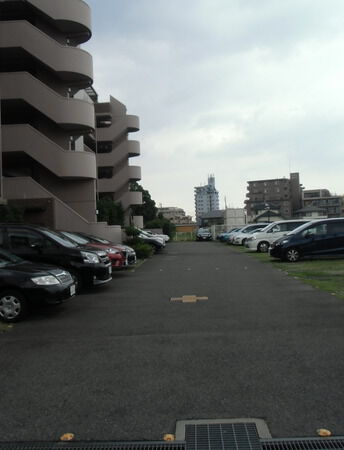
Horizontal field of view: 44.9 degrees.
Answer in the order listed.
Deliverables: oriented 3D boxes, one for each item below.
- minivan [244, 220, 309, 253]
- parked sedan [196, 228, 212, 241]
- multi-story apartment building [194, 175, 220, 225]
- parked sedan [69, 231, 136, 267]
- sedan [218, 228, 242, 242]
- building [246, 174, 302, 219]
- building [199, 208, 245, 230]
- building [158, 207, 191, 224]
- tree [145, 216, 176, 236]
[{"bbox_3d":[6.465,0.663,23.393,4.600,1.730,1.710,-2,-1,1],"label":"minivan"},{"bbox_3d":[3.620,0.965,46.800,1.700,1.450,4.500,-2,0,2],"label":"parked sedan"},{"bbox_3d":[25.695,-14.683,300.235,17.000,39.000,16.000,-2,-1,6],"label":"multi-story apartment building"},{"bbox_3d":[-3.500,1.010,15.700,4.400,1.470,1.700,-2,0,2],"label":"parked sedan"},{"bbox_3d":[6.772,1.121,41.488,4.300,1.460,1.690,-2,-1,1],"label":"sedan"},{"bbox_3d":[41.532,-8.787,170.140,21.000,22.500,15.000,-2,-1,18],"label":"building"},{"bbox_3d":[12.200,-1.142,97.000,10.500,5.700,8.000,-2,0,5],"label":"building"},{"bbox_3d":[1.705,-2.411,225.056,18.000,14.000,14.000,-2,-1,9],"label":"building"},{"bbox_3d":[-1.350,0.478,47.500,3.800,2.800,3.600,-2,0,0],"label":"tree"}]

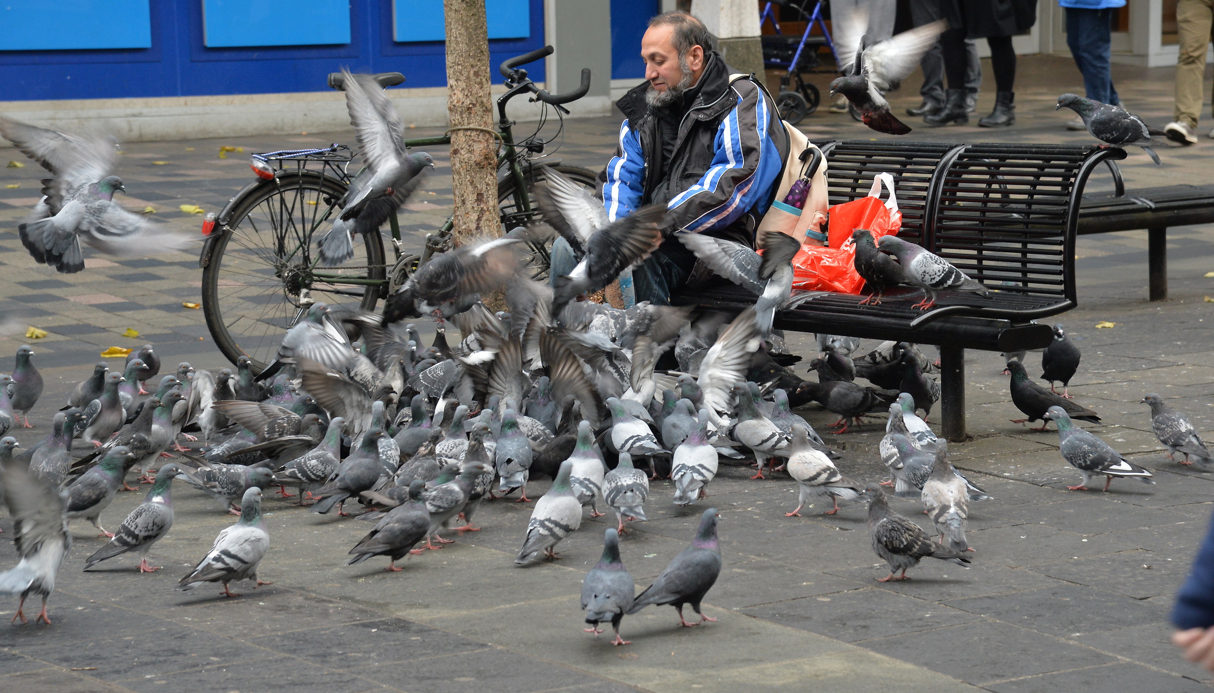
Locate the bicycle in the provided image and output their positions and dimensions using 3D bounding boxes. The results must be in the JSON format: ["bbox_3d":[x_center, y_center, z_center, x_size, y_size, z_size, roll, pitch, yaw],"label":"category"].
[{"bbox_3d":[-0.606,-0.451,13.814,1.740,1.060,0.560,-4,7,-26],"label":"bicycle"}]

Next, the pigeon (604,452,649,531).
[{"bbox_3d":[0.040,0.357,9.900,0.115,0.174,0.260,-2,7,-8],"label":"pigeon"}]

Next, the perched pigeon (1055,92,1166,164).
[{"bbox_3d":[1.474,-0.638,11.850,0.320,0.205,0.120,-1,6,3],"label":"perched pigeon"}]

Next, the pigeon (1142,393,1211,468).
[{"bbox_3d":[1.594,0.231,11.215,0.280,0.193,0.115,4,8,40],"label":"pigeon"}]

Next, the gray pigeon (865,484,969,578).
[{"bbox_3d":[0.717,0.431,9.380,0.270,0.226,0.120,0,6,12],"label":"gray pigeon"}]

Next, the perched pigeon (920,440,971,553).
[{"bbox_3d":[0.804,0.354,9.499,0.115,0.247,0.260,-2,7,-13],"label":"perched pigeon"}]

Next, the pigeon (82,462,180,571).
[{"bbox_3d":[-1.109,0.399,9.425,0.250,0.237,0.110,-2,7,-12],"label":"pigeon"}]

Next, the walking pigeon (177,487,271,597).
[{"bbox_3d":[-0.884,0.455,9.330,0.285,0.245,0.120,-7,8,-42],"label":"walking pigeon"}]

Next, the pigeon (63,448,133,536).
[{"bbox_3d":[-1.313,0.368,10.264,0.285,0.229,0.120,-2,6,-10],"label":"pigeon"}]

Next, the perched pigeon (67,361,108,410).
[{"bbox_3d":[-1.548,0.137,11.939,0.240,0.193,0.110,3,8,33],"label":"perched pigeon"}]

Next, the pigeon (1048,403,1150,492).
[{"bbox_3d":[1.330,0.264,10.906,0.300,0.205,0.120,1,7,18],"label":"pigeon"}]

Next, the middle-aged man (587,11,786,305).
[{"bbox_3d":[0.236,-0.379,12.145,0.750,1.250,0.560,-7,9,-44],"label":"middle-aged man"}]

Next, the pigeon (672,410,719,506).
[{"bbox_3d":[0.221,0.282,10.352,0.115,0.213,0.260,1,7,17],"label":"pigeon"}]

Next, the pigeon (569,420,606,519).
[{"bbox_3d":[-0.062,0.309,10.115,0.115,0.223,0.260,1,7,15],"label":"pigeon"}]

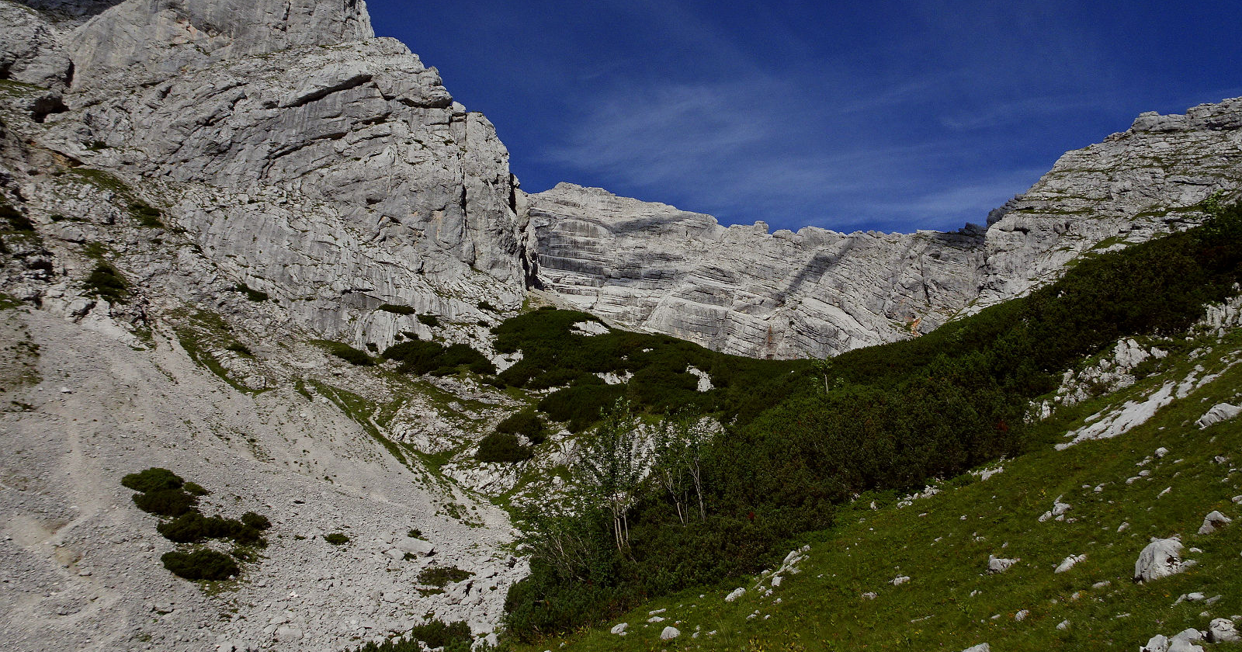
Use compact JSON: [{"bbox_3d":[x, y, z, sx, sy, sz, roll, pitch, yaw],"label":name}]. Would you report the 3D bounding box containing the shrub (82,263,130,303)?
[{"bbox_3d":[-45.514,-3.854,76.000,3.630,3.100,3.200,3,-5,-31],"label":"shrub"}]

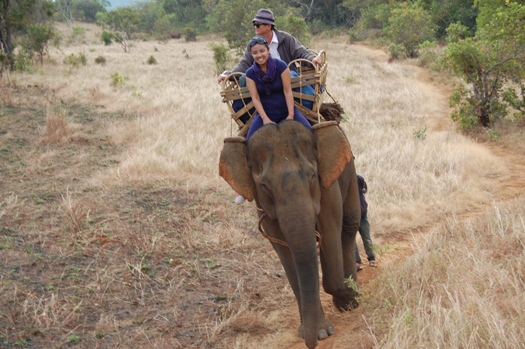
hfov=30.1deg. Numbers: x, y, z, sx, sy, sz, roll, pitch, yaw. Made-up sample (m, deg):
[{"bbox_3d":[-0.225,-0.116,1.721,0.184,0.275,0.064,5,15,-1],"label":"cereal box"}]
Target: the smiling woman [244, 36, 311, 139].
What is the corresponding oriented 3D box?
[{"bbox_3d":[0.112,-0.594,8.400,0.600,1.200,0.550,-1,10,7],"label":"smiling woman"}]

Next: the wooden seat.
[{"bbox_3d":[0.125,-0.780,9.400,1.000,0.740,0.850,-6,10,10],"label":"wooden seat"}]

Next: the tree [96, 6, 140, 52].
[{"bbox_3d":[-8.852,-8.913,60.000,2.600,2.750,2.400,-2,10,0],"label":"tree"}]

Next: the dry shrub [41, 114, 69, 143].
[{"bbox_3d":[-4.135,-0.899,19.500,0.580,0.560,0.550,-2,10,0],"label":"dry shrub"}]

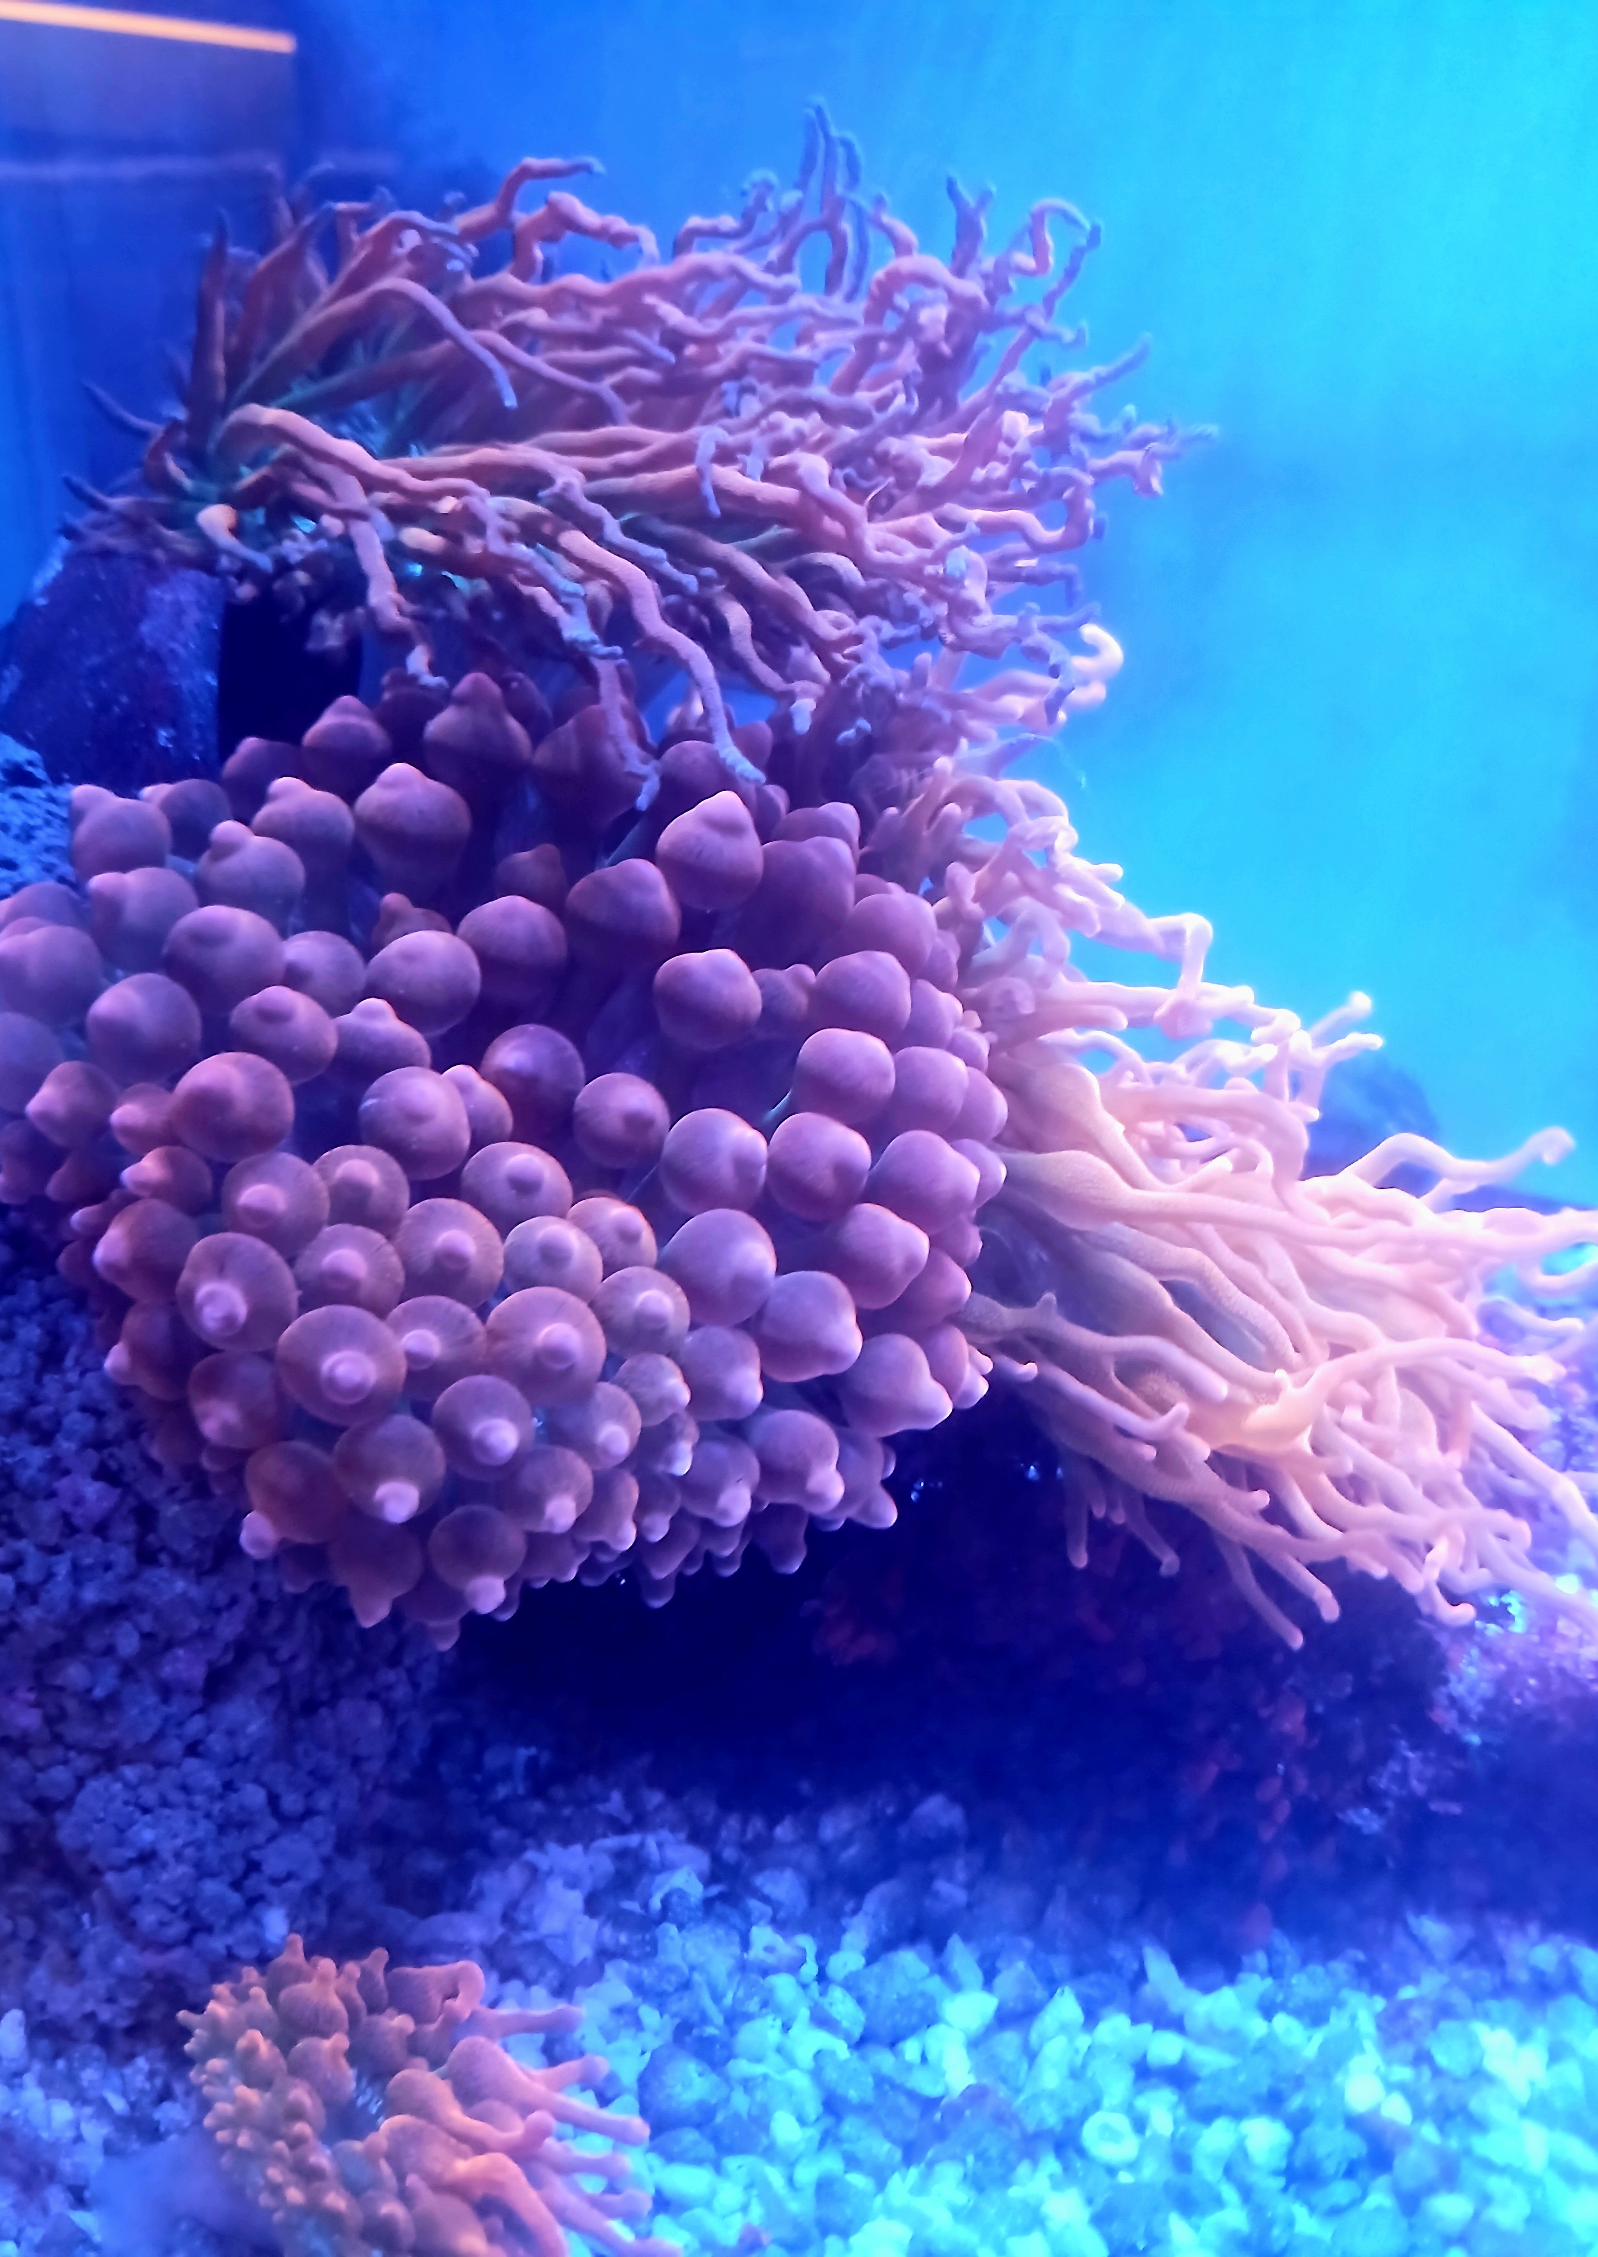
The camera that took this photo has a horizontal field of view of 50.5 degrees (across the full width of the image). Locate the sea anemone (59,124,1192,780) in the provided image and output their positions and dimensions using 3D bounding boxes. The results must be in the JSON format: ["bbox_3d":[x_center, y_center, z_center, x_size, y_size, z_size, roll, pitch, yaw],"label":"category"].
[{"bbox_3d":[-0.042,-0.169,0.430,0.250,0.140,0.170,0,8,0],"label":"sea anemone"}]

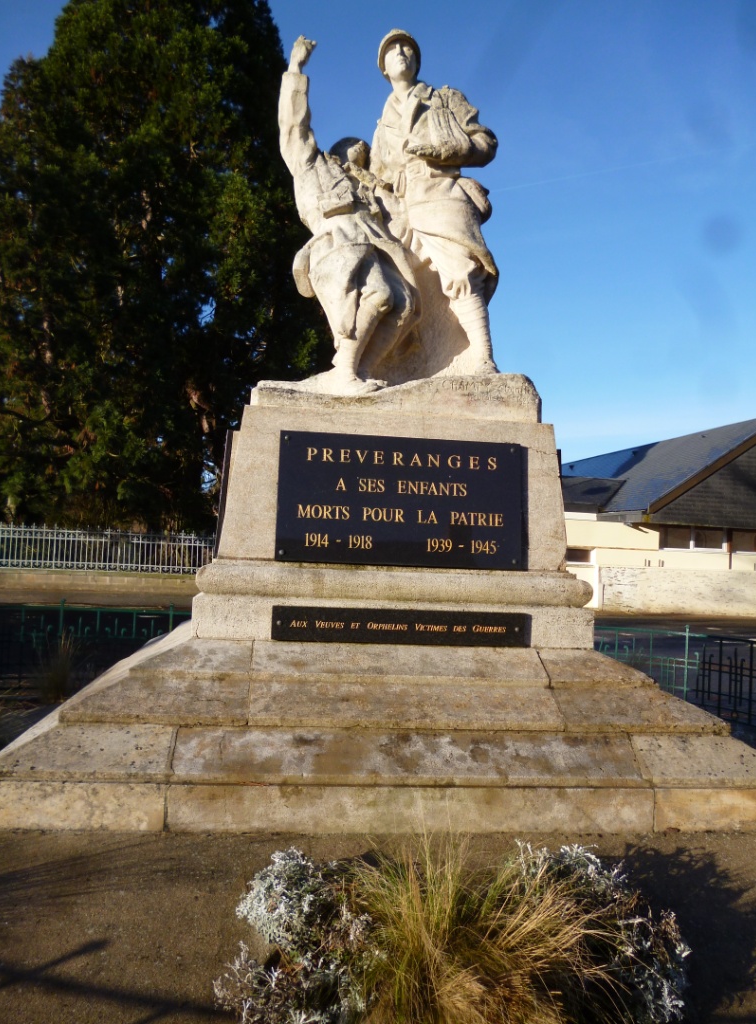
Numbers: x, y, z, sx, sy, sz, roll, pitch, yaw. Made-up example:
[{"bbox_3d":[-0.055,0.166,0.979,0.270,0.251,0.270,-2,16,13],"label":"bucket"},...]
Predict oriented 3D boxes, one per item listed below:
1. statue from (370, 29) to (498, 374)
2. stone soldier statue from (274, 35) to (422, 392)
[{"bbox_3d":[0.340,-1.758,4.712,0.580,1.900,0.590,1,-4,20],"label":"statue"},{"bbox_3d":[-0.162,-1.585,4.455,0.520,1.860,0.600,5,-4,-34],"label":"stone soldier statue"}]

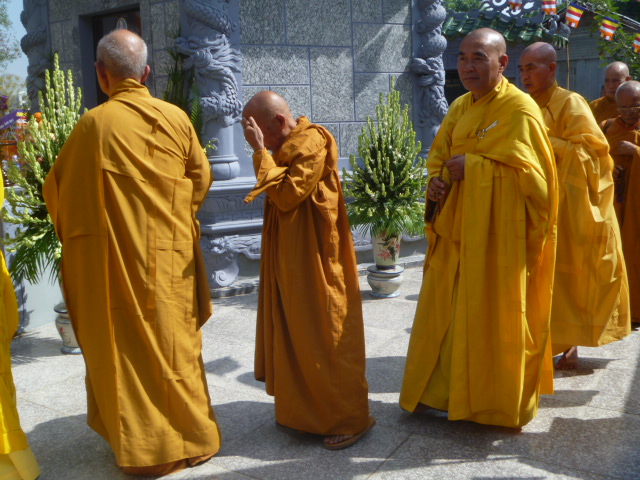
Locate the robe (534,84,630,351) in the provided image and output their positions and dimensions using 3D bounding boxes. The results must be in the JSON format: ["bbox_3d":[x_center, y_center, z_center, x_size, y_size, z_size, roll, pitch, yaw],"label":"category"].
[{"bbox_3d":[1.337,-0.121,3.432,0.540,1.380,0.450,9,16,42],"label":"robe"}]

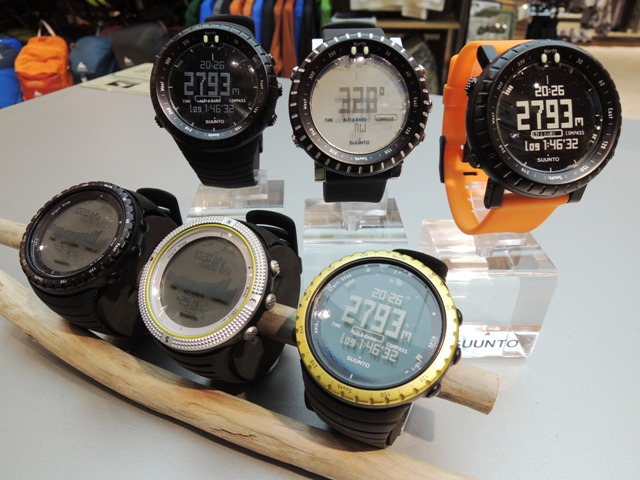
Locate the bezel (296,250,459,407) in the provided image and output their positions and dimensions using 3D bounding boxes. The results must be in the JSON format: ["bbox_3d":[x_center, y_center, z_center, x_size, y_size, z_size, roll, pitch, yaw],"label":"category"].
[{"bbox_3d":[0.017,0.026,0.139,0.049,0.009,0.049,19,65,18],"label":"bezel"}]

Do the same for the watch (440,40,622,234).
[{"bbox_3d":[0.070,-0.039,0.169,0.053,0.072,0.063,-2,0,-6],"label":"watch"}]

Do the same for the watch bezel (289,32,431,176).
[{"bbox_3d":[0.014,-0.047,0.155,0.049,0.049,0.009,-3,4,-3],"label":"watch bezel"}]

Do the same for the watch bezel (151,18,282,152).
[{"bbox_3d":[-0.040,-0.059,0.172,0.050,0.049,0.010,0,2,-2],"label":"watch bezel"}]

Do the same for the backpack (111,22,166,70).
[{"bbox_3d":[-1.000,-0.978,2.500,0.290,0.450,0.220,0,32,0],"label":"backpack"}]

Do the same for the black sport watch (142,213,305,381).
[{"bbox_3d":[-0.033,0.022,0.183,0.053,0.061,0.069,19,75,21],"label":"black sport watch"}]

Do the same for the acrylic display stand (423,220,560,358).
[{"bbox_3d":[0.071,0.022,0.205,0.046,0.048,0.041,0,32,0],"label":"acrylic display stand"}]

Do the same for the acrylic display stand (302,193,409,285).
[{"bbox_3d":[0.015,0.009,0.217,0.045,0.052,0.043,0,32,0],"label":"acrylic display stand"}]

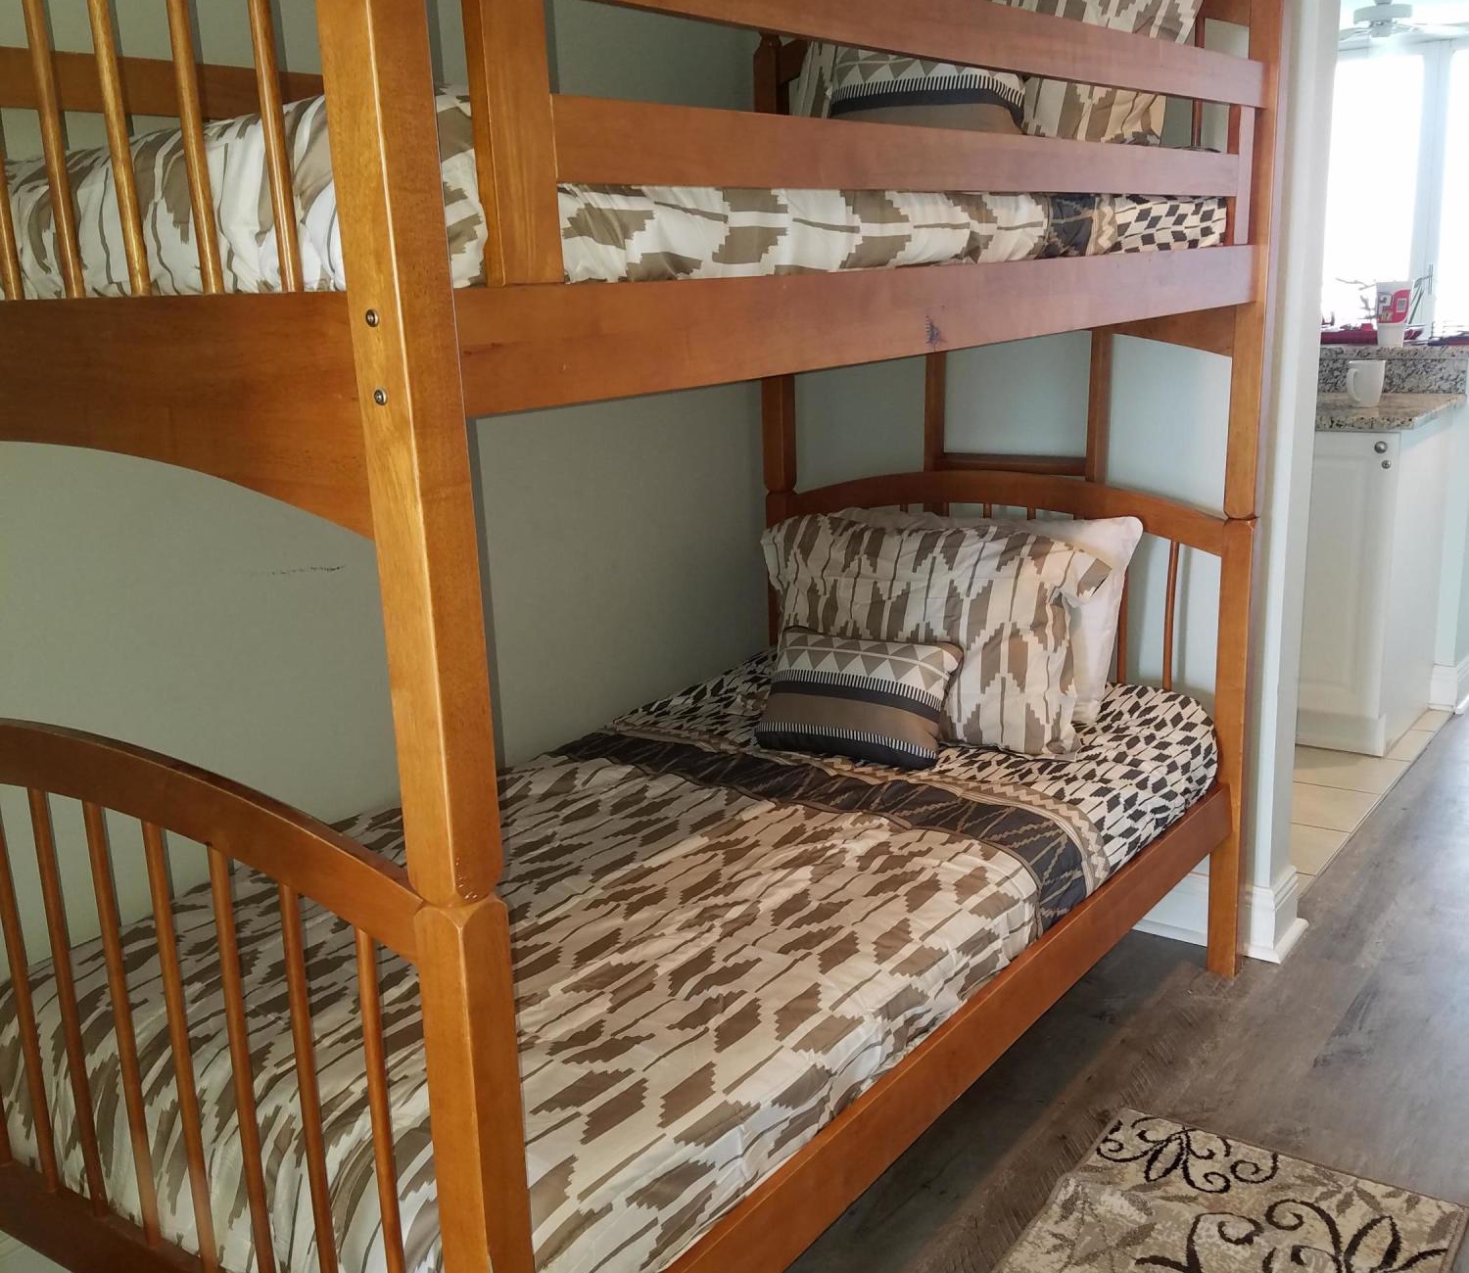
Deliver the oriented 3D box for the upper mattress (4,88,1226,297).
[{"bbox_3d":[-0.082,-0.585,2.091,0.985,0.197,1.921,8,18,34],"label":"upper mattress"}]

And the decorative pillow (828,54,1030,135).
[{"bbox_3d":[0.312,-0.869,2.382,0.380,0.250,0.130,10,-11,37],"label":"decorative pillow"}]

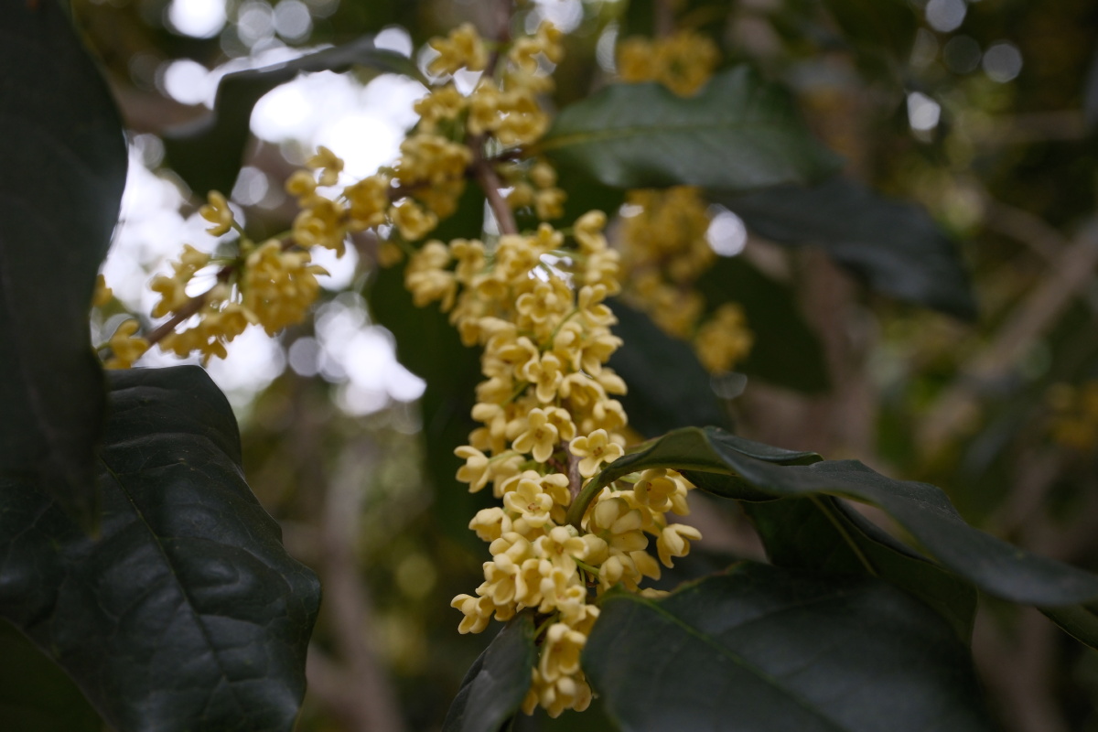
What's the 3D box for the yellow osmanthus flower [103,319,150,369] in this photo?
[{"bbox_3d":[-0.099,-0.005,0.320,0.009,0.011,0.009,-11,-16,43],"label":"yellow osmanthus flower"}]

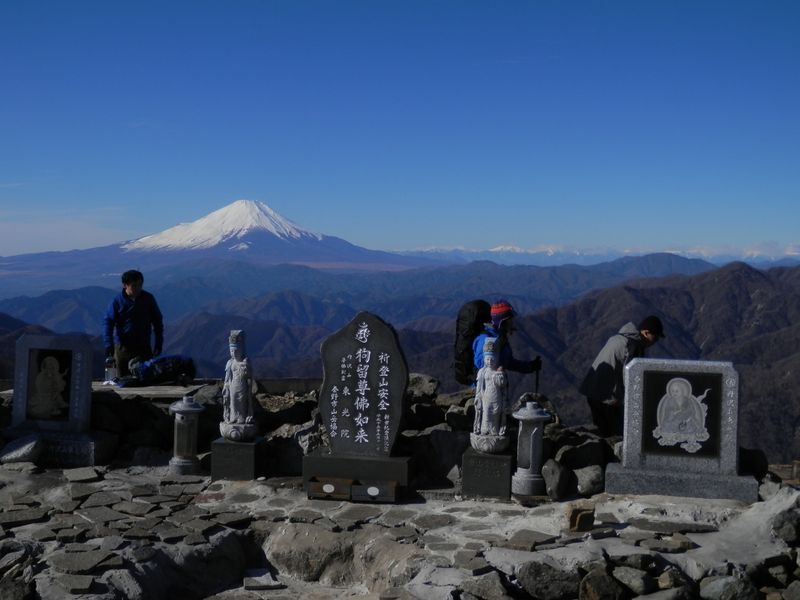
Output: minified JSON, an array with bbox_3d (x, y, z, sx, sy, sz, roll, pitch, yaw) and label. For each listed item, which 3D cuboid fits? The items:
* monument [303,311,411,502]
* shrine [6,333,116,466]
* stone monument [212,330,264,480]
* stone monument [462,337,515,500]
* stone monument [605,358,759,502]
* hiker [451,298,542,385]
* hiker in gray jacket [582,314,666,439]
[{"bbox_3d":[-0.215,0.559,5.338,0.565,1.010,0.380,2,3,7],"label":"monument"},{"bbox_3d":[-2.120,0.611,5.776,0.530,0.780,0.330,1,3,0],"label":"shrine"},{"bbox_3d":[-0.946,0.616,5.471,0.255,0.850,0.260,1,3,2],"label":"stone monument"},{"bbox_3d":[0.515,0.657,5.198,0.262,0.860,0.270,2,3,10],"label":"stone monument"},{"bbox_3d":[1.595,0.728,5.259,0.820,0.760,0.290,2,3,9],"label":"stone monument"},{"bbox_3d":[0.909,0.869,8.842,0.800,1.730,0.520,1,3,0],"label":"hiker"},{"bbox_3d":[2.043,0.952,8.639,0.720,1.580,0.520,2,3,10],"label":"hiker in gray jacket"}]

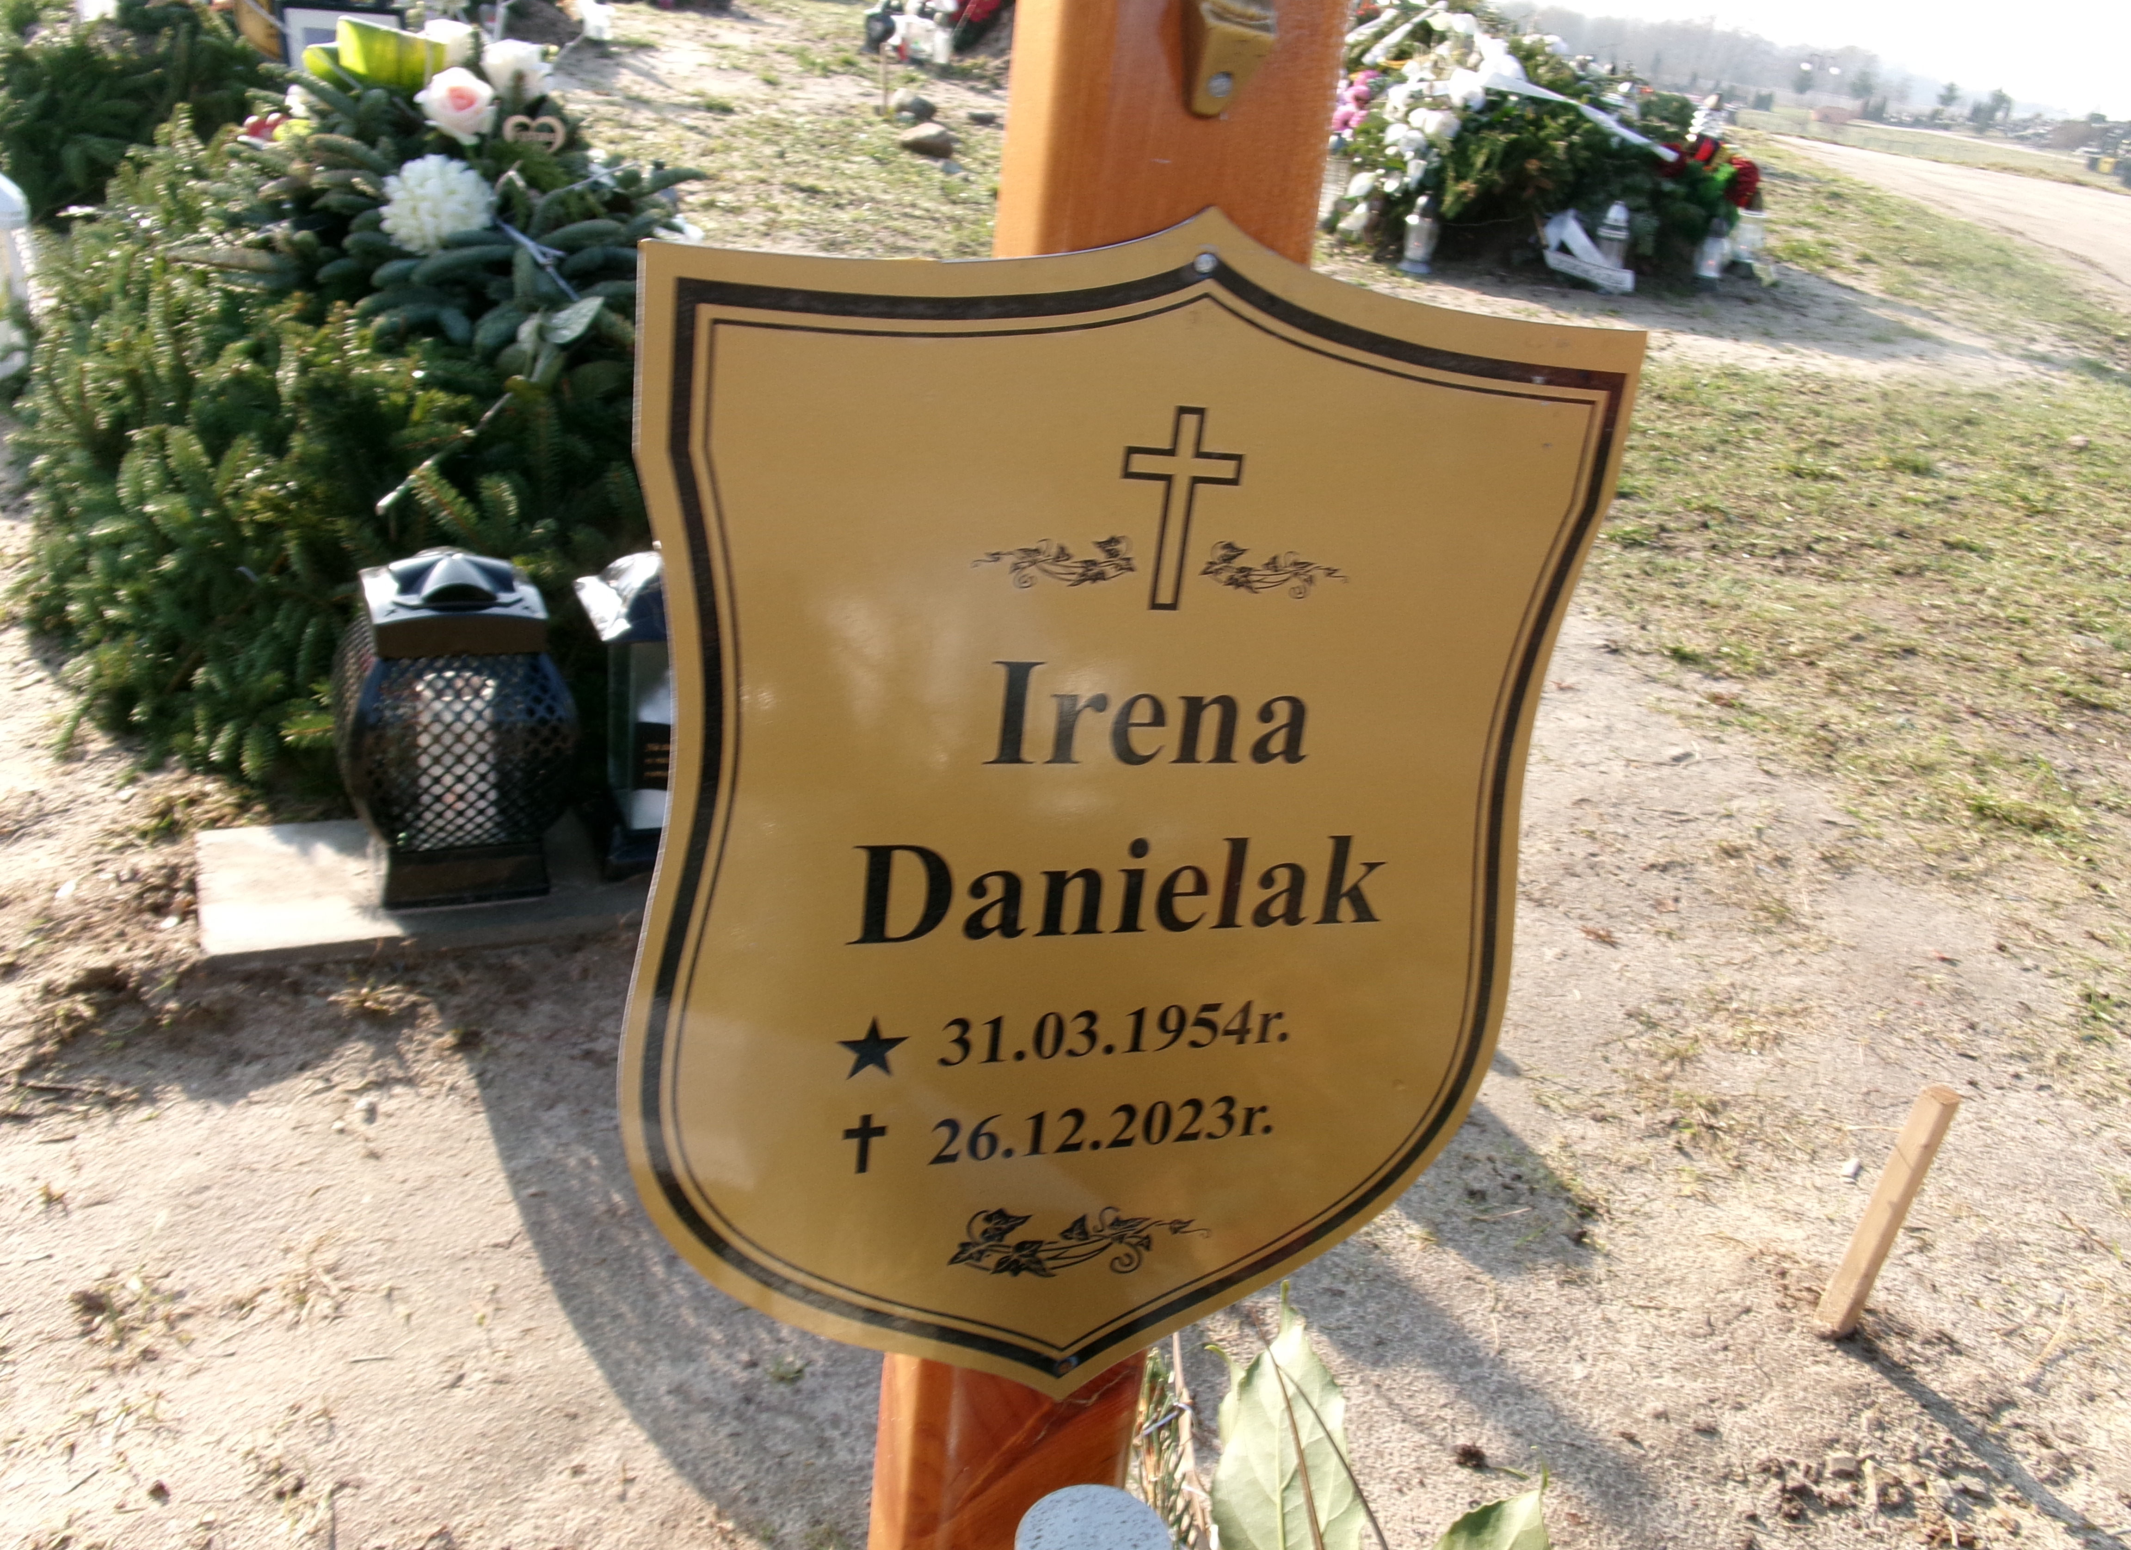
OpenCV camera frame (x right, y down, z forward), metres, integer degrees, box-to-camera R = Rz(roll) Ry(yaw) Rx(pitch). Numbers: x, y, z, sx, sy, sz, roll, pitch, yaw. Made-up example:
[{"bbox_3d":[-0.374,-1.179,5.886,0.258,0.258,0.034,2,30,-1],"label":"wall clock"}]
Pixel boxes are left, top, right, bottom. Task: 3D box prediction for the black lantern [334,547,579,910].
[{"bbox_3d":[-0.586,-0.059,1.655,0.195,0.325,0.195,-5,27,-26],"label":"black lantern"}]

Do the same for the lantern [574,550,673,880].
[{"bbox_3d":[-0.403,-0.084,1.761,0.165,0.325,0.165,-5,27,-26],"label":"lantern"}]

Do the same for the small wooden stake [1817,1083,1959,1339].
[{"bbox_3d":[0.623,0.333,1.306,0.025,0.222,0.019,-5,28,-33],"label":"small wooden stake"}]

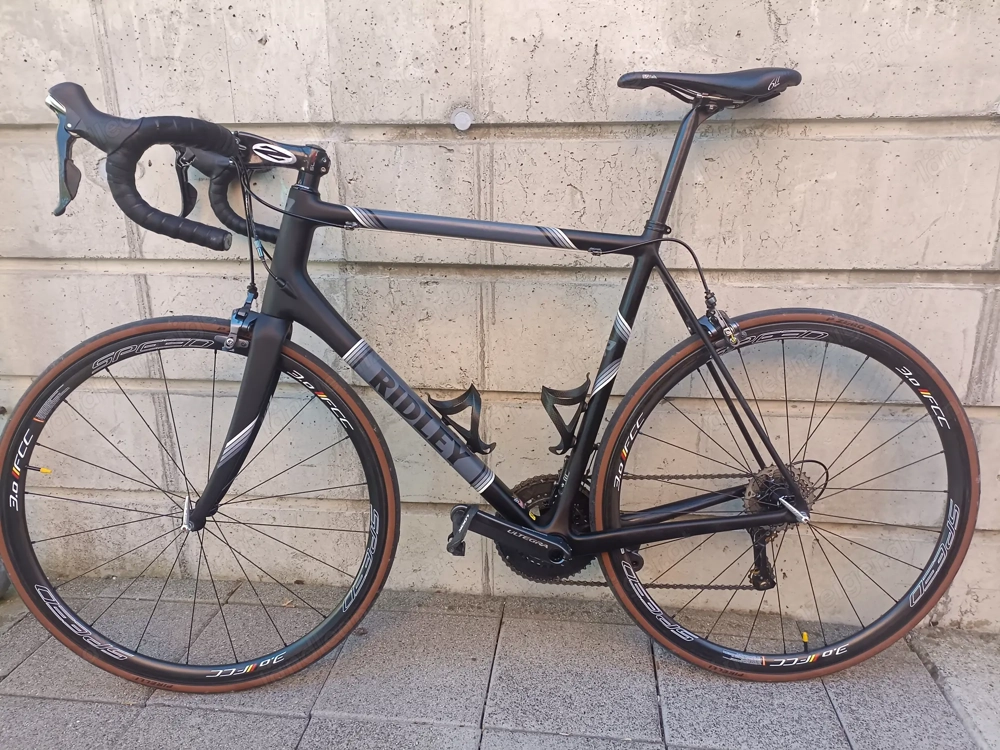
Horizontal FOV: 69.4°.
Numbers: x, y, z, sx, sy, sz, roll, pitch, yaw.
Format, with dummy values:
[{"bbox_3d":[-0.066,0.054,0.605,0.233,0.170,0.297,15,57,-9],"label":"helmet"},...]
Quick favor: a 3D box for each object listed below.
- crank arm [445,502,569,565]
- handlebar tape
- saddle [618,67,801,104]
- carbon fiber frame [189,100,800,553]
[{"bbox_3d":[0.017,0.260,1.183,0.208,0.043,0.034,20,9,-4],"label":"crank arm"},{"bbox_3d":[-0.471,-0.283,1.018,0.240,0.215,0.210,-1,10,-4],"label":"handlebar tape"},{"bbox_3d":[0.330,-0.454,1.135,0.282,0.053,0.140,-1,10,-1],"label":"saddle"},{"bbox_3d":[-0.011,-0.059,1.195,1.005,0.750,0.140,-1,10,-1],"label":"carbon fiber frame"}]

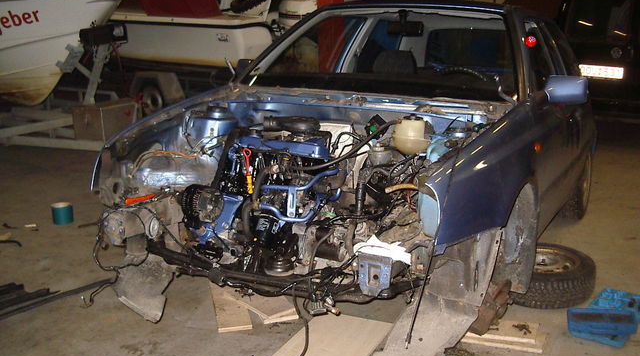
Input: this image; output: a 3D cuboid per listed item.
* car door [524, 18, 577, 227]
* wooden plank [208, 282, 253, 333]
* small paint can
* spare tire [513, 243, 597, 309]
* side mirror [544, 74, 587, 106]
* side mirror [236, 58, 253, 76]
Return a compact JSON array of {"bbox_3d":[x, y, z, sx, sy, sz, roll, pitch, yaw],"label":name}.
[{"bbox_3d":[1.166,-0.293,3.624,0.180,1.080,1.140,7,11,26],"label":"car door"},{"bbox_3d":[-0.453,0.635,3.567,0.155,0.024,0.600,-3,14,-11],"label":"wooden plank"},{"bbox_3d":[-1.810,0.244,4.944,0.155,0.125,0.155,0,14,0],"label":"small paint can"},{"bbox_3d":[1.191,0.501,3.772,0.570,0.180,0.570,0,14,0],"label":"spare tire"},{"bbox_3d":[1.147,-0.411,3.262,0.205,0.130,0.100,7,11,26],"label":"side mirror"},{"bbox_3d":[-0.389,-0.613,4.021,0.200,0.130,0.100,7,11,26],"label":"side mirror"}]

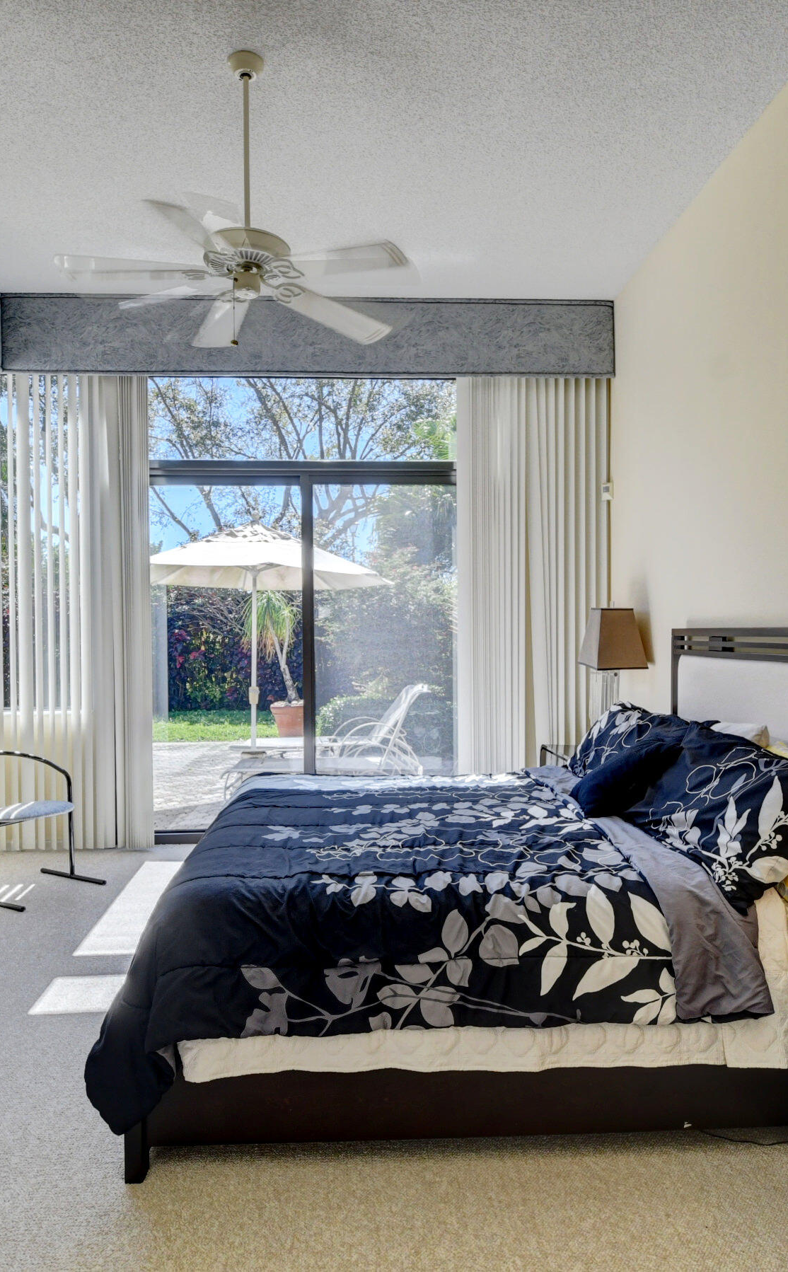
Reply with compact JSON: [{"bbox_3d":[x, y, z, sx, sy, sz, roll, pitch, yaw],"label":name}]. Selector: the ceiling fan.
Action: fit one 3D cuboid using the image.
[{"bbox_3d":[-0.523,-1.580,2.803,1.330,0.943,1.330,-1,0,-3],"label":"ceiling fan"}]

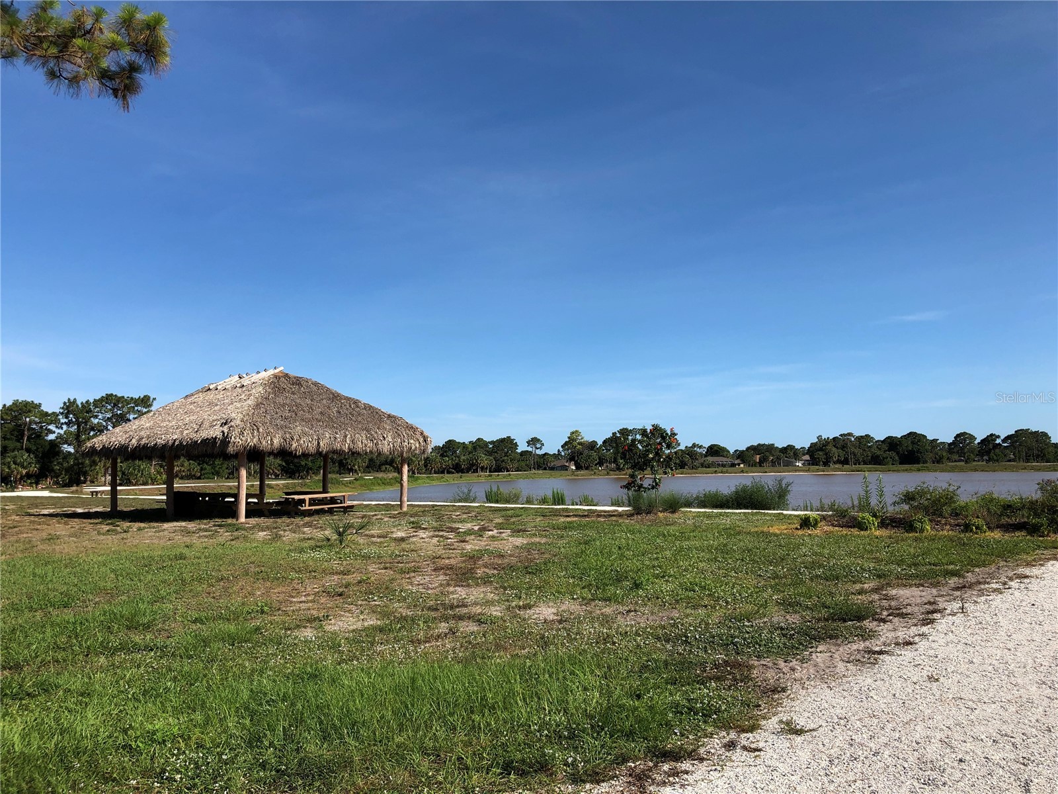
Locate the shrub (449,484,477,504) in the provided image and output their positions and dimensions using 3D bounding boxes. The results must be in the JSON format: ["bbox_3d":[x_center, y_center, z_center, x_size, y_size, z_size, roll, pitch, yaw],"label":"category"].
[{"bbox_3d":[-2.828,4.108,36.635,1.171,0.747,1.016,0,-4,-4],"label":"shrub"}]

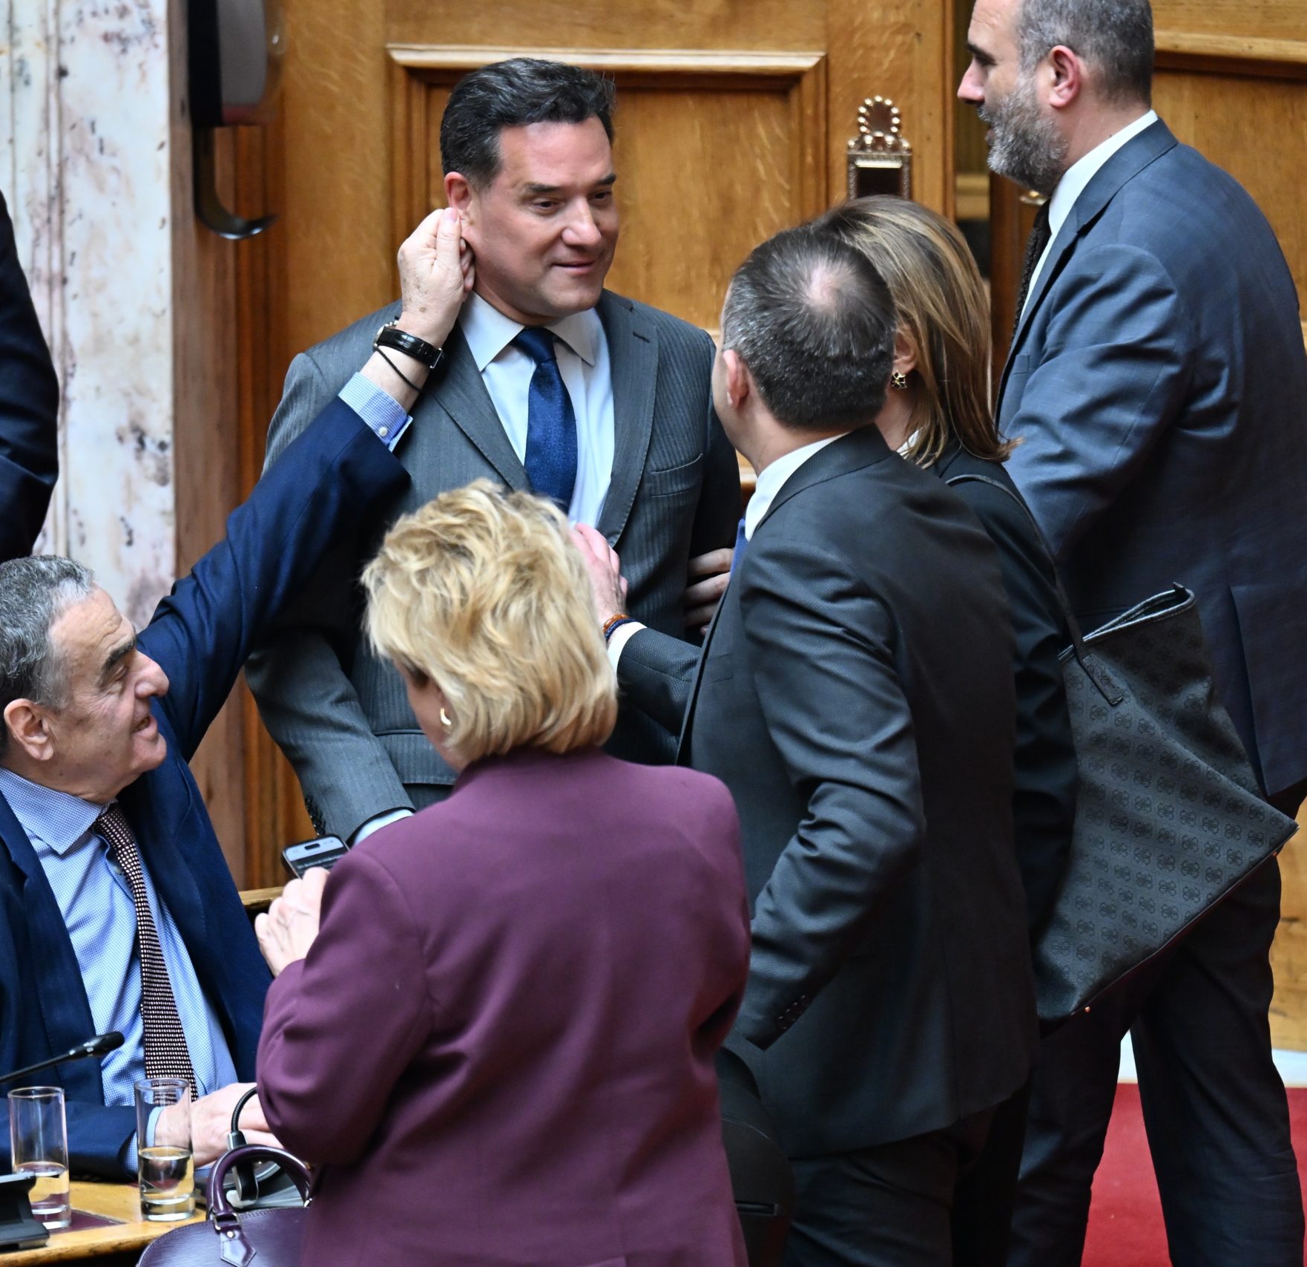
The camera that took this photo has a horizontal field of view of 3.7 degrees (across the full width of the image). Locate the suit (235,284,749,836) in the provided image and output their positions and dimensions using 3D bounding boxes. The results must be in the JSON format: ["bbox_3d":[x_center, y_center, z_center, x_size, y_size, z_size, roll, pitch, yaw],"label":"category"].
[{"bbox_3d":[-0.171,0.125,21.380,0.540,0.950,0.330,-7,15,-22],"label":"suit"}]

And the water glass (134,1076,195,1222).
[{"bbox_3d":[-0.493,0.520,20.250,0.058,0.139,0.058,-3,12,0],"label":"water glass"}]

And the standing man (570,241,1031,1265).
[{"bbox_3d":[0.170,0.450,20.814,0.580,1.770,0.520,6,16,25],"label":"standing man"}]

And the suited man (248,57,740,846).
[{"bbox_3d":[-0.169,0.275,21.418,0.540,1.800,0.340,-7,15,-22],"label":"suited man"}]

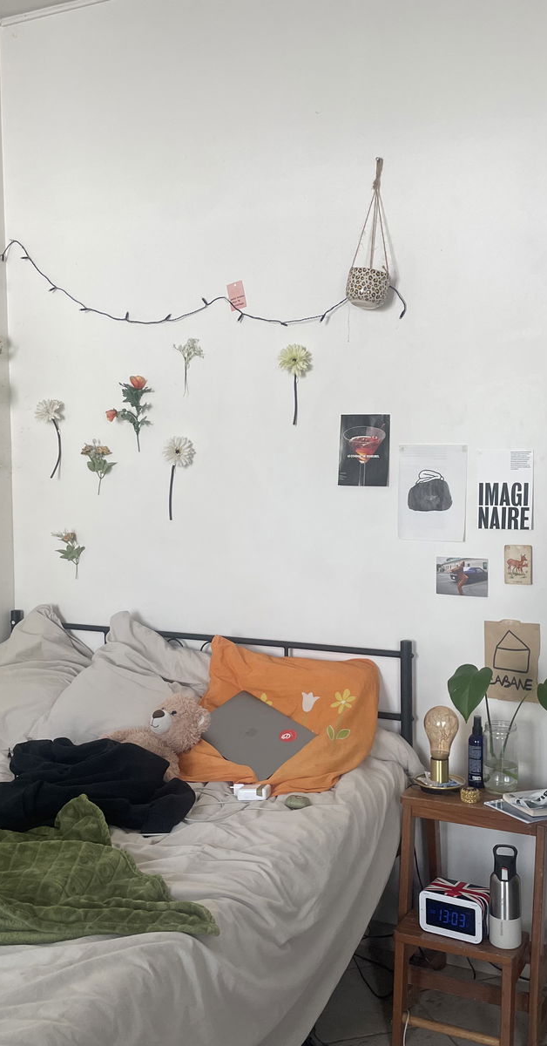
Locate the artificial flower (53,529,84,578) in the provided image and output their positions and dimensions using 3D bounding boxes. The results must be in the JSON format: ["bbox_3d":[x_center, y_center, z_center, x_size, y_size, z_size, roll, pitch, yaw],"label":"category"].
[{"bbox_3d":[-0.675,0.100,3.454,0.100,0.160,0.045,1,4,28],"label":"artificial flower"}]

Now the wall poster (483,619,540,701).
[{"bbox_3d":[0.638,0.372,2.799,0.146,0.214,0.008,1,4,28],"label":"wall poster"}]

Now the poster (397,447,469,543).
[{"bbox_3d":[0.438,-0.081,2.877,0.194,0.262,0.006,1,4,27],"label":"poster"}]

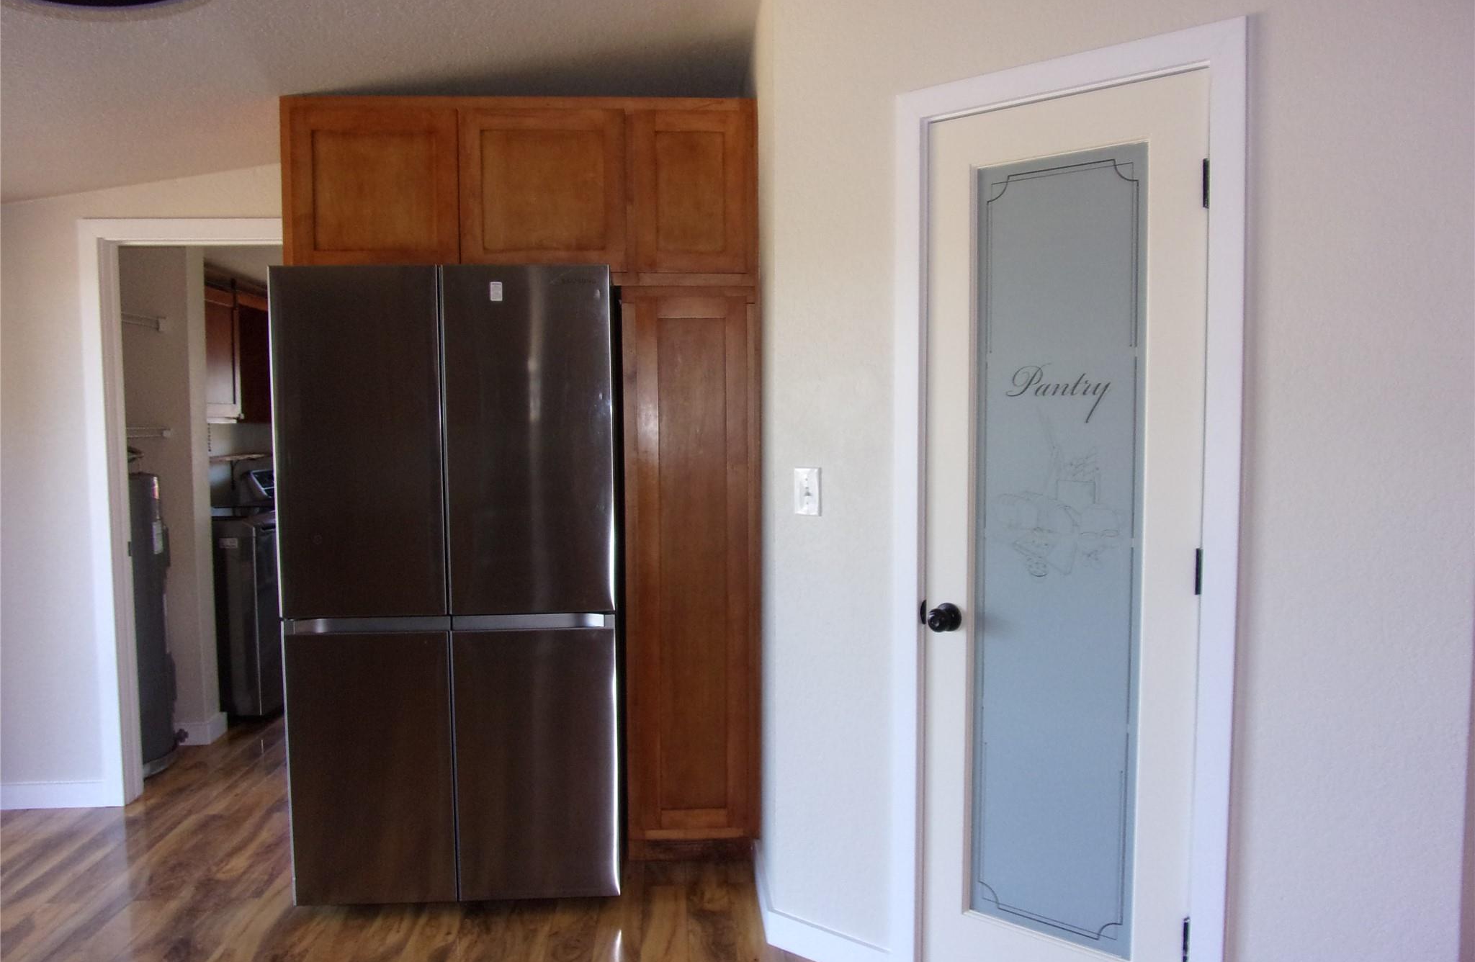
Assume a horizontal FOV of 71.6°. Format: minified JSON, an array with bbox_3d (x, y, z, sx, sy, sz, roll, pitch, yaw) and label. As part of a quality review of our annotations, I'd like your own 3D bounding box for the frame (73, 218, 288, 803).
[{"bbox_3d":[-1.814,0.125,3.675,0.919,2.078,0.115,-1,4,-2],"label":"frame"}]

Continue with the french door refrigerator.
[{"bbox_3d":[-0.801,0.290,3.209,0.904,1.794,0.800,-1,4,-2],"label":"french door refrigerator"}]

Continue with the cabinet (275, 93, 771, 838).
[{"bbox_3d":[-0.628,0.024,3.323,1.370,2.308,0.610,-1,4,-2],"label":"cabinet"}]

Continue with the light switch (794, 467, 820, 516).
[{"bbox_3d":[0.174,0.027,2.548,0.073,0.116,0.014,2,5,37],"label":"light switch"}]

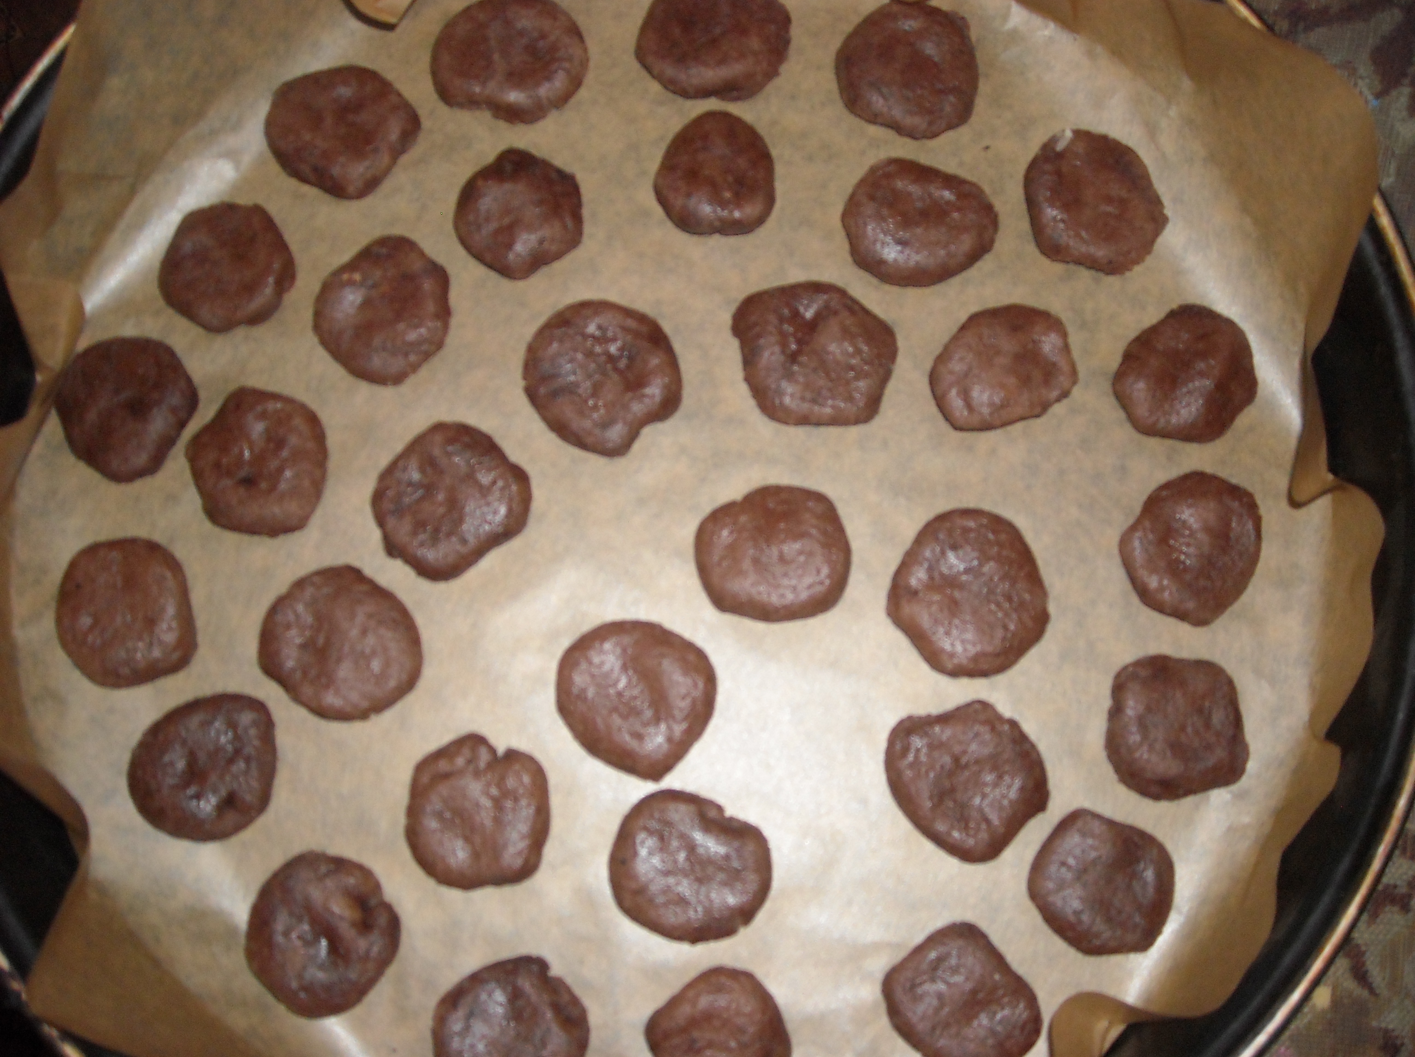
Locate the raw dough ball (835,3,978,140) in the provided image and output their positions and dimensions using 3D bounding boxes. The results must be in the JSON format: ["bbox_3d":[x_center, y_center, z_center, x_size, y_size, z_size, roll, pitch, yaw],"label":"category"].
[{"bbox_3d":[0.053,-0.123,0.385,0.038,0.013,0.037,0,80,1],"label":"raw dough ball"}]

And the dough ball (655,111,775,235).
[{"bbox_3d":[0.002,-0.095,0.381,0.032,0.013,0.033,0,80,1],"label":"dough ball"}]

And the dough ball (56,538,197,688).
[{"bbox_3d":[-0.147,0.021,0.363,0.034,0.013,0.038,0,80,1],"label":"dough ball"}]

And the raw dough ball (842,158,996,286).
[{"bbox_3d":[0.056,-0.081,0.378,0.041,0.013,0.034,0,80,1],"label":"raw dough ball"}]

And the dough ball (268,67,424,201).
[{"bbox_3d":[-0.098,-0.106,0.385,0.041,0.013,0.036,0,80,1],"label":"dough ball"}]

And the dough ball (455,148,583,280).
[{"bbox_3d":[-0.050,-0.084,0.380,0.034,0.013,0.035,0,80,1],"label":"dough ball"}]

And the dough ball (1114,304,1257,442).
[{"bbox_3d":[0.123,-0.040,0.369,0.036,0.013,0.036,0,80,1],"label":"dough ball"}]

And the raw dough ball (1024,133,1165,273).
[{"bbox_3d":[0.102,-0.086,0.378,0.037,0.013,0.039,0,80,1],"label":"raw dough ball"}]

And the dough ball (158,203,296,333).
[{"bbox_3d":[-0.127,-0.069,0.379,0.035,0.013,0.035,0,80,1],"label":"dough ball"}]

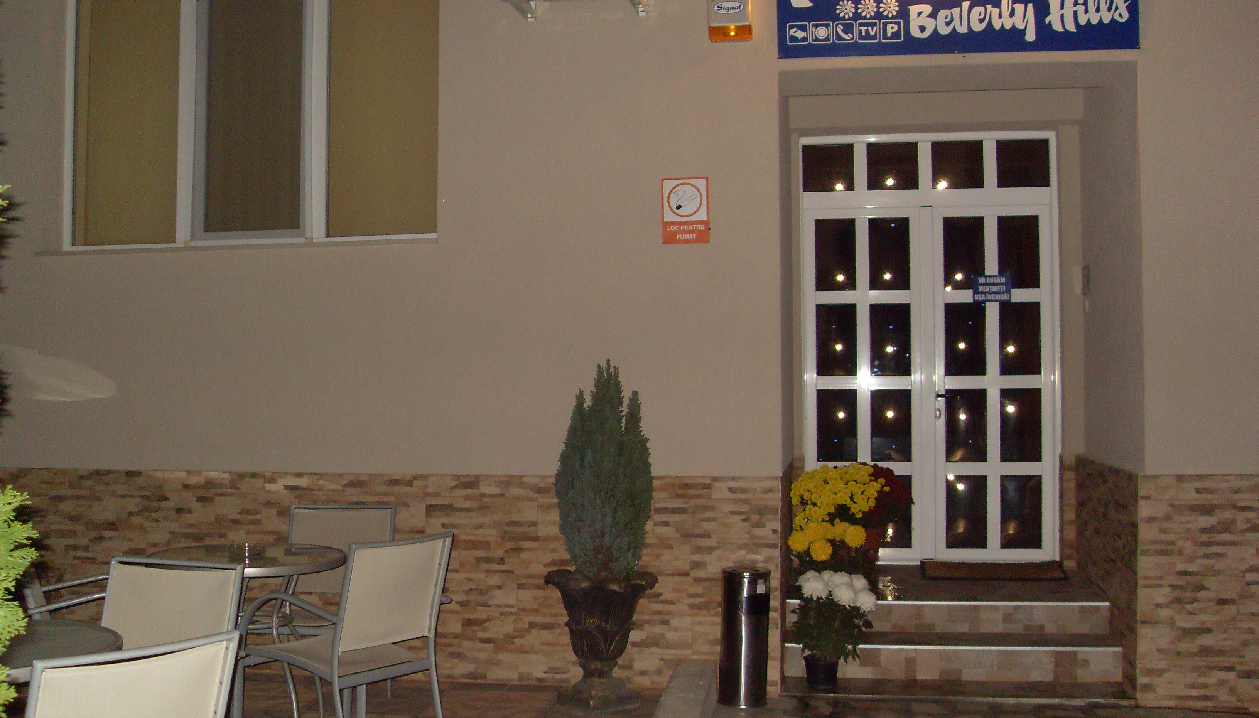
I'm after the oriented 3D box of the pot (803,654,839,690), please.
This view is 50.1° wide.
[{"bbox_3d":[0.922,1.499,6.456,0.168,0.142,0.168,0,-3,6],"label":"pot"}]

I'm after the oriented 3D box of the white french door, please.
[{"bbox_3d":[1.768,-0.066,7.904,1.460,2.514,0.080,-1,-1,9],"label":"white french door"}]

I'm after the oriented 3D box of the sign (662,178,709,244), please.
[{"bbox_3d":[0.267,-0.699,6.350,0.222,0.307,0.008,-1,-1,9],"label":"sign"}]

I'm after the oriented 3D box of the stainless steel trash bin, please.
[{"bbox_3d":[0.499,1.214,5.865,0.212,0.600,0.212,1,-1,0],"label":"stainless steel trash bin"}]

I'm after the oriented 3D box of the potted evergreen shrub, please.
[{"bbox_3d":[-0.140,0.779,6.114,0.502,1.536,0.502,-1,-1,9],"label":"potted evergreen shrub"}]

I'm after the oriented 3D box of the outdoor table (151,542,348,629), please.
[{"bbox_3d":[-1.462,1.115,5.171,0.850,0.720,0.850,0,-1,10],"label":"outdoor table"}]

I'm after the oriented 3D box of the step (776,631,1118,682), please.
[{"bbox_3d":[1.585,1.492,6.693,1.617,0.181,0.323,0,-3,6],"label":"step"}]

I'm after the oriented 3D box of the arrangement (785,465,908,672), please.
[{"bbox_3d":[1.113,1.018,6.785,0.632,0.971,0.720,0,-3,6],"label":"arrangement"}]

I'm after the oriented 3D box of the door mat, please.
[{"bbox_3d":[2.046,1.189,7.567,0.761,0.020,0.420,-1,-1,9],"label":"door mat"}]

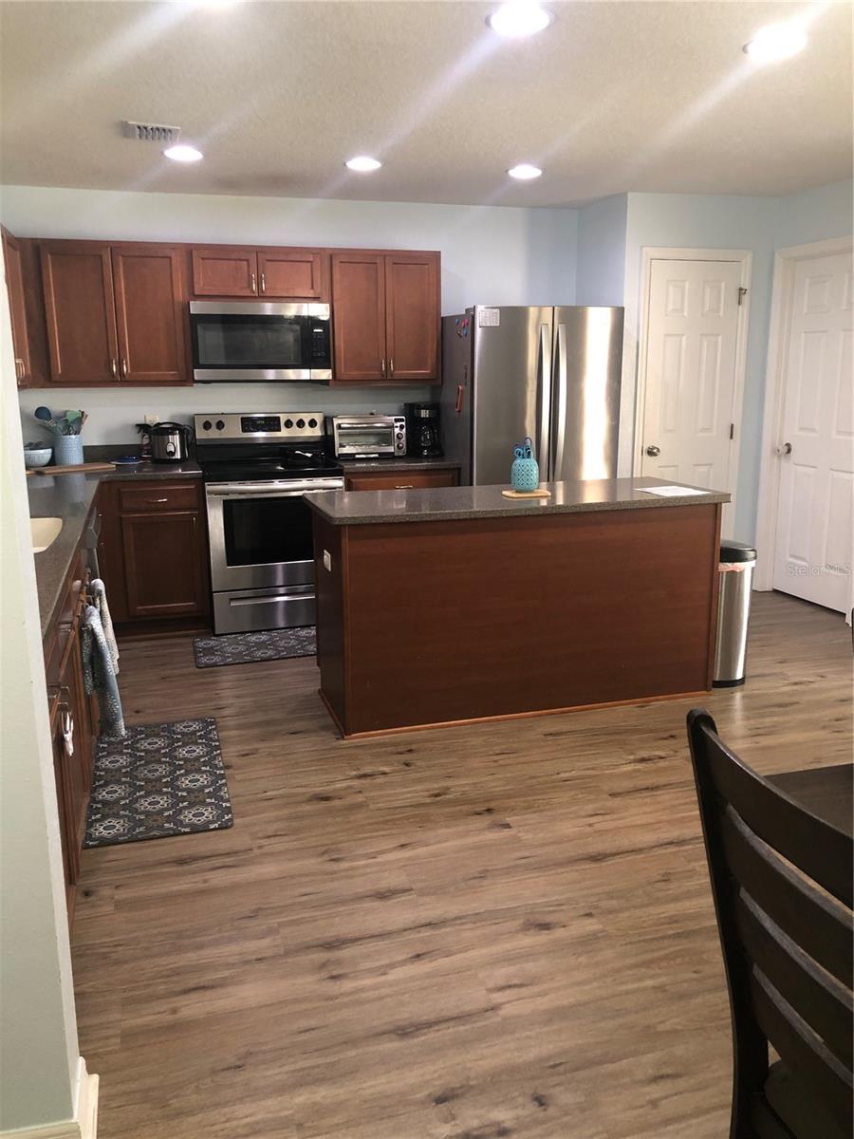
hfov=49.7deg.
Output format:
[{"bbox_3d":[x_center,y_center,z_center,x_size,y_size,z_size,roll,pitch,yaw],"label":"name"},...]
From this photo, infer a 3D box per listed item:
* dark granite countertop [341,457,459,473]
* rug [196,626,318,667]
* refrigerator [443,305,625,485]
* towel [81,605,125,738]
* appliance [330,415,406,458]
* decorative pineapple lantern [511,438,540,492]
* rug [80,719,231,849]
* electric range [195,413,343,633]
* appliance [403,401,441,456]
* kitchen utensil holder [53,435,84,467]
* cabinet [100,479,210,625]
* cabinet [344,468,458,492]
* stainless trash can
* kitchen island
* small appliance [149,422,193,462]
[{"bbox_3d":[-0.233,-0.644,5.557,0.687,0.038,0.645,-4,13,-16],"label":"dark granite countertop"},{"bbox_3d":[-0.747,0.400,4.986,0.986,0.010,0.507,-4,13,-16],"label":"rug"},{"bbox_3d":[0.597,-0.673,5.674,0.910,1.785,0.820,-4,13,-16],"label":"refrigerator"},{"bbox_3d":[-1.119,0.331,3.198,0.105,0.460,0.260,-4,13,-16],"label":"towel"},{"bbox_3d":[-0.376,-0.806,5.592,0.435,0.264,0.310,-4,13,-16],"label":"appliance"},{"bbox_3d":[0.434,-0.460,4.052,0.131,0.230,0.131,0,13,0],"label":"decorative pineapple lantern"},{"bbox_3d":[-0.993,0.755,3.379,0.490,0.012,0.990,-4,13,-16],"label":"rug"},{"bbox_3d":[-0.914,-0.296,5.387,0.759,1.194,0.660,-4,13,-16],"label":"electric range"},{"bbox_3d":[-0.036,-0.863,5.674,0.190,0.336,0.230,-4,13,-16],"label":"appliance"},{"bbox_3d":[-2.015,-0.664,5.197,0.155,0.181,0.155,-4,13,-16],"label":"kitchen utensil holder"},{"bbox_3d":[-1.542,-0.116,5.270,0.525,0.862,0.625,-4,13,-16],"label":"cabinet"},{"bbox_3d":[-0.224,-0.202,5.661,0.680,0.882,0.625,-4,13,-16],"label":"cabinet"},{"bbox_3d":[1.376,0.199,4.354,0.260,0.650,0.360,-4,13,-16],"label":"stainless trash can"},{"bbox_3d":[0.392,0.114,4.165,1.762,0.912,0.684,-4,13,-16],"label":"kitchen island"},{"bbox_3d":[-1.474,-0.724,5.290,0.215,0.245,0.210,-6,14,-22],"label":"small appliance"}]

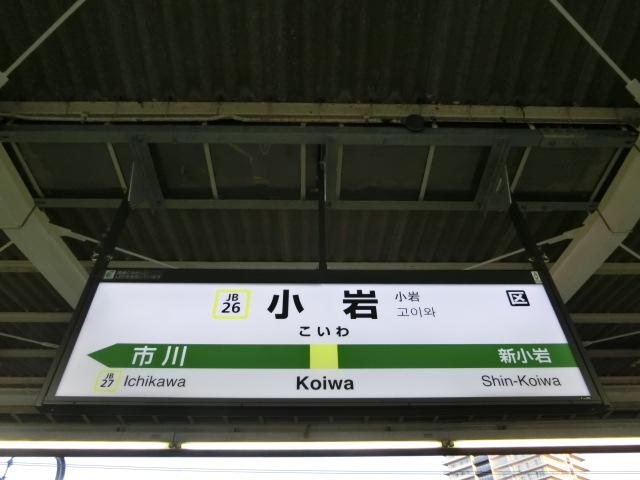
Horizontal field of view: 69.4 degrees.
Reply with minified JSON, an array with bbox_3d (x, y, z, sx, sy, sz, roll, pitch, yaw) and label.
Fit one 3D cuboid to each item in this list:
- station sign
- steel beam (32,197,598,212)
[{"bbox_3d":[0.022,0.379,1.825,1.976,0.605,0.090,0,-43,-1],"label":"station sign"},{"bbox_3d":[-0.005,-0.223,2.723,3.317,0.075,0.075,0,-43,-1],"label":"steel beam"}]

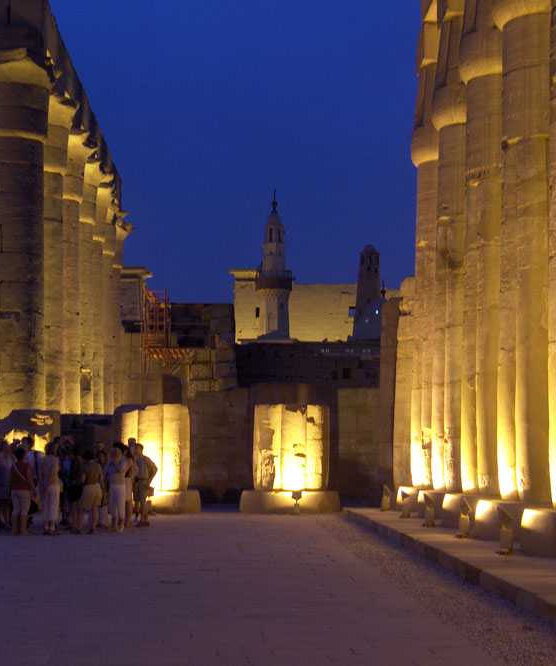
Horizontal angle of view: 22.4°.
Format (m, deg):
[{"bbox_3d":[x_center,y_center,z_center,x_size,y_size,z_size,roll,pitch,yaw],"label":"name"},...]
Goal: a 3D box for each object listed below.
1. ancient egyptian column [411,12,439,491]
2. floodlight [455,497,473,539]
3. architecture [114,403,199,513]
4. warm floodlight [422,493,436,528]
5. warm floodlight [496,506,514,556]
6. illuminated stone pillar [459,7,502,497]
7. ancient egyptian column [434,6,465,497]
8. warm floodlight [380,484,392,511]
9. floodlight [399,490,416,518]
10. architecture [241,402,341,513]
[{"bbox_3d":[3.903,-1.684,32.085,1.880,10.390,1.880,0,-5,-2],"label":"ancient egyptian column"},{"bbox_3d":[2.850,2.851,21.612,0.230,0.600,0.250,0,-5,-2],"label":"floodlight"},{"bbox_3d":[-3.125,3.118,35.343,2.500,2.670,2.500,0,-5,-2],"label":"architecture"},{"bbox_3d":[2.700,3.154,25.076,0.230,0.600,0.250,0,-5,-2],"label":"warm floodlight"},{"bbox_3d":[2.934,2.548,18.146,0.230,0.600,0.250,0,-5,-2],"label":"warm floodlight"},{"bbox_3d":[4.137,-2.289,25.156,1.880,10.390,1.880,0,-5,-2],"label":"illuminated stone pillar"},{"bbox_3d":[4.020,-1.986,28.621,1.880,10.390,1.880,0,-5,-2],"label":"ancient egyptian column"},{"bbox_3d":[2.469,3.759,32.005,0.230,0.600,0.250,0,-5,-2],"label":"warm floodlight"},{"bbox_3d":[2.627,3.457,28.542,0.230,0.600,0.250,0,-5,-2],"label":"floodlight"},{"bbox_3d":[0.313,3.128,35.459,2.500,2.680,2.500,0,-5,-2],"label":"architecture"}]

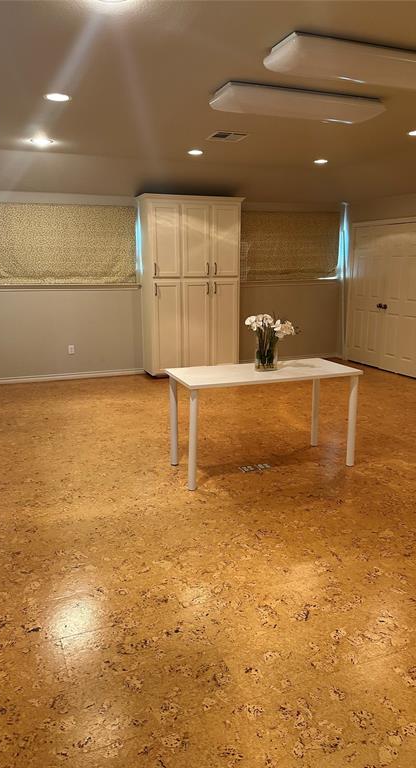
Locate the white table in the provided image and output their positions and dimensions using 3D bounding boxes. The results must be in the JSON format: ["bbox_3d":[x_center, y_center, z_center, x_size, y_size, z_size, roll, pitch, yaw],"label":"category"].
[{"bbox_3d":[0.405,0.258,3.970,1.310,0.730,0.595,-5,13,-19],"label":"white table"}]

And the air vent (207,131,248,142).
[{"bbox_3d":[0.199,-2.432,5.256,0.340,0.030,0.365,-5,13,-19],"label":"air vent"}]

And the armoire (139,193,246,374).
[{"bbox_3d":[-0.220,-1.309,7.296,1.315,2.335,0.567,-5,13,-19],"label":"armoire"}]

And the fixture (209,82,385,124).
[{"bbox_3d":[0.688,-2.121,4.066,1.325,0.110,0.400,-5,13,-19],"label":"fixture"}]

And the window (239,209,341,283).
[{"bbox_3d":[1.197,-2.050,7.931,1.810,1.000,0.077,-5,13,-19],"label":"window"}]

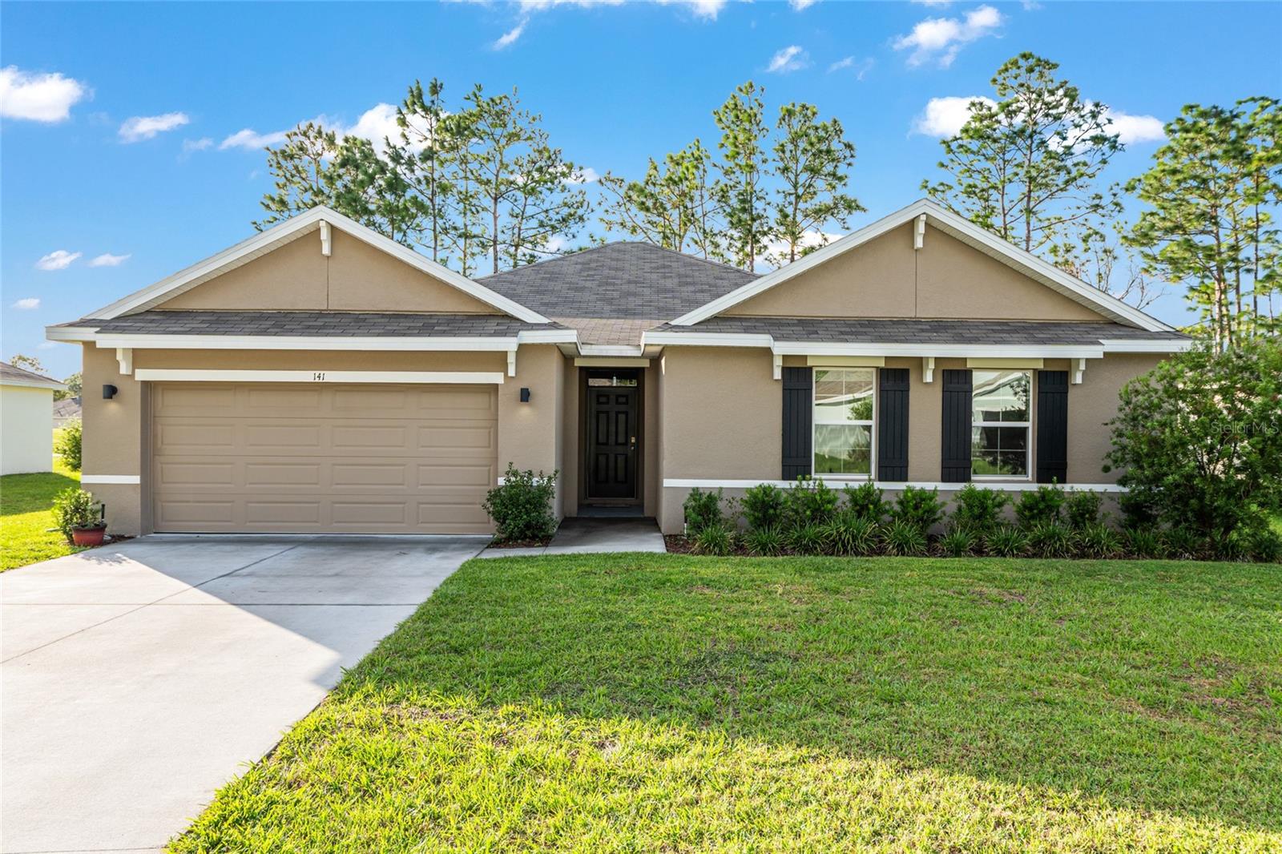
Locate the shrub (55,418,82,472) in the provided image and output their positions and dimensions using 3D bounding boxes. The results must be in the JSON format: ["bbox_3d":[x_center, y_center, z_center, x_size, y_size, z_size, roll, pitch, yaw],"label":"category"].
[{"bbox_3d":[-16.486,0.528,25.000,1.250,1.583,1.250,1,0,-1],"label":"shrub"}]

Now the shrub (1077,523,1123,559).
[{"bbox_3d":[5.665,1.379,10.542,0.568,0.361,0.568,0,0,-1],"label":"shrub"}]

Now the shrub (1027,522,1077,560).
[{"bbox_3d":[5.101,1.373,10.600,0.640,0.410,0.580,1,0,-1],"label":"shrub"}]

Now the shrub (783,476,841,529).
[{"bbox_3d":[2.226,1.068,11.155,0.732,0.803,0.696,0,0,-1],"label":"shrub"}]

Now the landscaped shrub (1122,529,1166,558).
[{"bbox_3d":[6.217,1.412,10.556,0.520,0.302,0.520,0,0,-1],"label":"landscaped shrub"}]

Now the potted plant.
[{"bbox_3d":[-7.261,1.133,11.050,0.680,0.738,0.580,1,0,-1],"label":"potted plant"}]

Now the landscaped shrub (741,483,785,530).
[{"bbox_3d":[1.637,1.136,11.400,0.600,0.748,0.580,1,0,-1],"label":"landscaped shrub"}]

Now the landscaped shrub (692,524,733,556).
[{"bbox_3d":[0.886,1.366,10.500,0.510,0.345,0.500,1,0,-1],"label":"landscaped shrub"}]

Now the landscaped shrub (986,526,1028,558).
[{"bbox_3d":[4.503,1.385,10.513,0.518,0.331,0.518,0,0,-1],"label":"landscaped shrub"}]

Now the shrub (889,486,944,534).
[{"bbox_3d":[3.682,1.156,11.400,0.700,0.735,0.620,1,0,-1],"label":"shrub"}]

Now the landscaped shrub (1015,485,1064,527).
[{"bbox_3d":[5.234,1.134,11.225,0.671,0.716,0.637,0,0,-1],"label":"landscaped shrub"}]

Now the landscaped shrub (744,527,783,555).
[{"bbox_3d":[1.510,1.376,10.439,0.489,0.306,0.489,0,0,-1],"label":"landscaped shrub"}]

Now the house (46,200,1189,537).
[{"bbox_3d":[-0.372,-1.359,18.490,15.400,5.650,14.600,0,0,-1],"label":"house"}]

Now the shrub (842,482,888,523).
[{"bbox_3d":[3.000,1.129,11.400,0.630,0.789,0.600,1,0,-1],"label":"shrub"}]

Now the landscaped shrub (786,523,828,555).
[{"bbox_3d":[2.033,1.360,10.452,0.502,0.345,0.502,0,0,-1],"label":"landscaped shrub"}]

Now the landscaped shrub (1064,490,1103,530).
[{"bbox_3d":[5.813,1.169,11.238,0.501,0.654,0.476,0,0,-1],"label":"landscaped shrub"}]

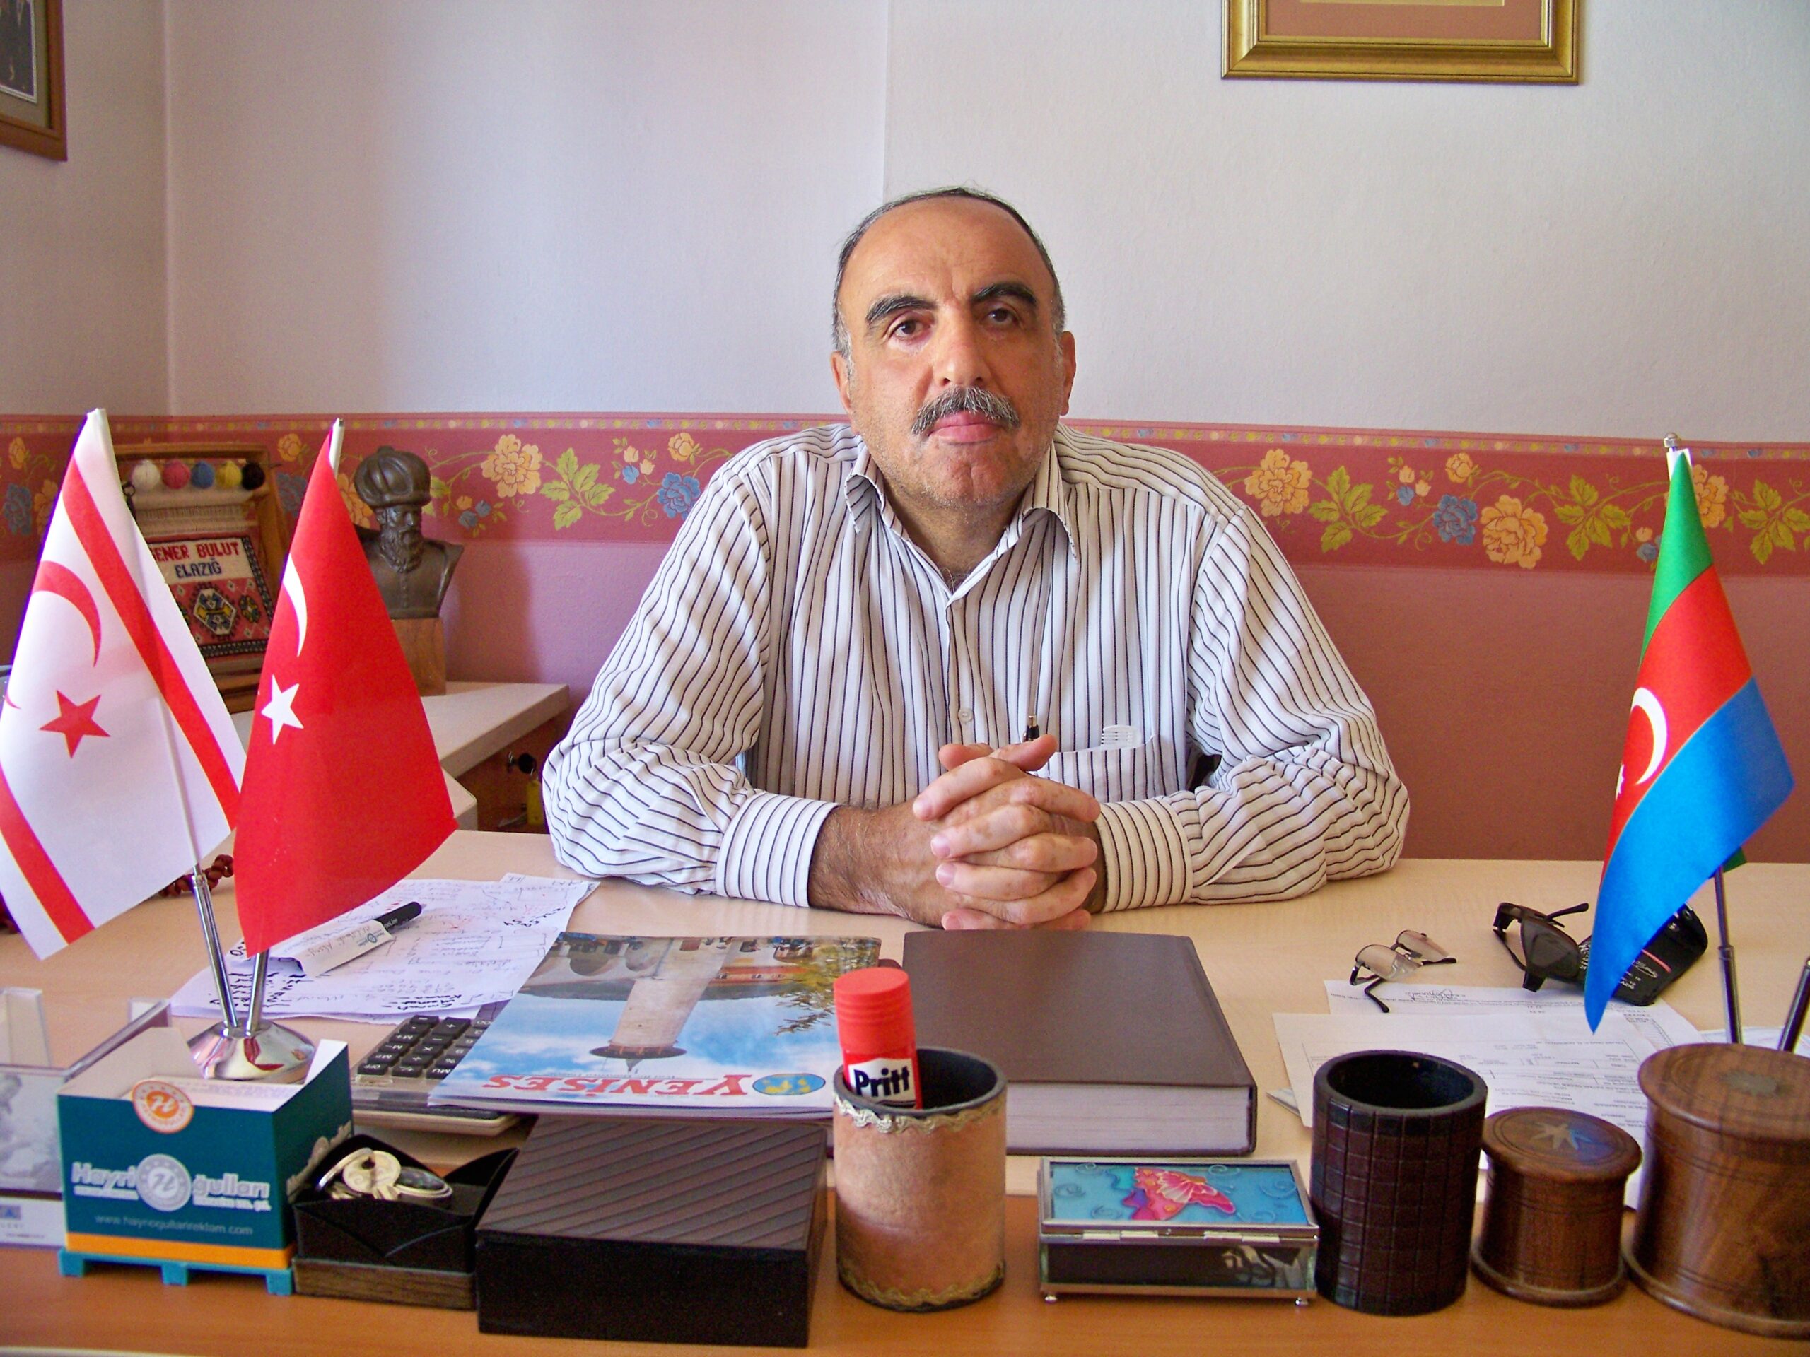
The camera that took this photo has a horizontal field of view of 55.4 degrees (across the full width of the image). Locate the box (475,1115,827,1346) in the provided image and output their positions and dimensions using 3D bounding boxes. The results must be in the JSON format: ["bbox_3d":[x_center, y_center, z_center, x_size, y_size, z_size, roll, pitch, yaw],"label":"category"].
[{"bbox_3d":[-0.097,0.220,0.692,0.123,0.042,0.098,1,9,2],"label":"box"}]

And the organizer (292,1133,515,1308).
[{"bbox_3d":[-0.216,0.238,0.759,0.078,0.043,0.067,2,9,6],"label":"organizer"}]

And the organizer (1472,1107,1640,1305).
[{"bbox_3d":[0.264,0.214,0.702,0.062,0.056,0.062,0,9,0],"label":"organizer"}]

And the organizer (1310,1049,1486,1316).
[{"bbox_3d":[0.212,0.219,0.751,0.074,0.091,0.074,1,9,0],"label":"organizer"}]

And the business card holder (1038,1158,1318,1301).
[{"bbox_3d":[0.109,0.225,0.705,0.107,0.032,0.059,1,9,2],"label":"business card holder"}]

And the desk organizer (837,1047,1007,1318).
[{"bbox_3d":[0.007,0.201,0.697,0.069,0.080,0.069,0,9,0],"label":"desk organizer"}]

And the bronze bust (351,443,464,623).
[{"bbox_3d":[-0.665,-0.192,2.298,0.158,0.230,0.115,-3,9,-25],"label":"bronze bust"}]

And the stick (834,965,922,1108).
[{"bbox_3d":[-0.007,0.189,0.752,0.032,0.119,0.032,-7,9,-2],"label":"stick"}]

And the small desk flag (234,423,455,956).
[{"bbox_3d":[-0.238,0.007,0.729,0.094,0.229,0.060,0,9,-6],"label":"small desk flag"}]

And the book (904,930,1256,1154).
[{"bbox_3d":[0.089,0.206,1.008,0.186,0.038,0.254,1,9,1],"label":"book"}]

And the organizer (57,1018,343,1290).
[{"bbox_3d":[-0.309,0.215,0.771,0.100,0.083,0.076,2,9,7],"label":"organizer"}]

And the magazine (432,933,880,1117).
[{"bbox_3d":[-0.118,0.185,0.950,0.203,0.010,0.288,0,7,0],"label":"magazine"}]

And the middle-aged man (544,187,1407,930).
[{"bbox_3d":[0.058,0.252,1.430,0.650,1.255,0.600,1,9,3],"label":"middle-aged man"}]

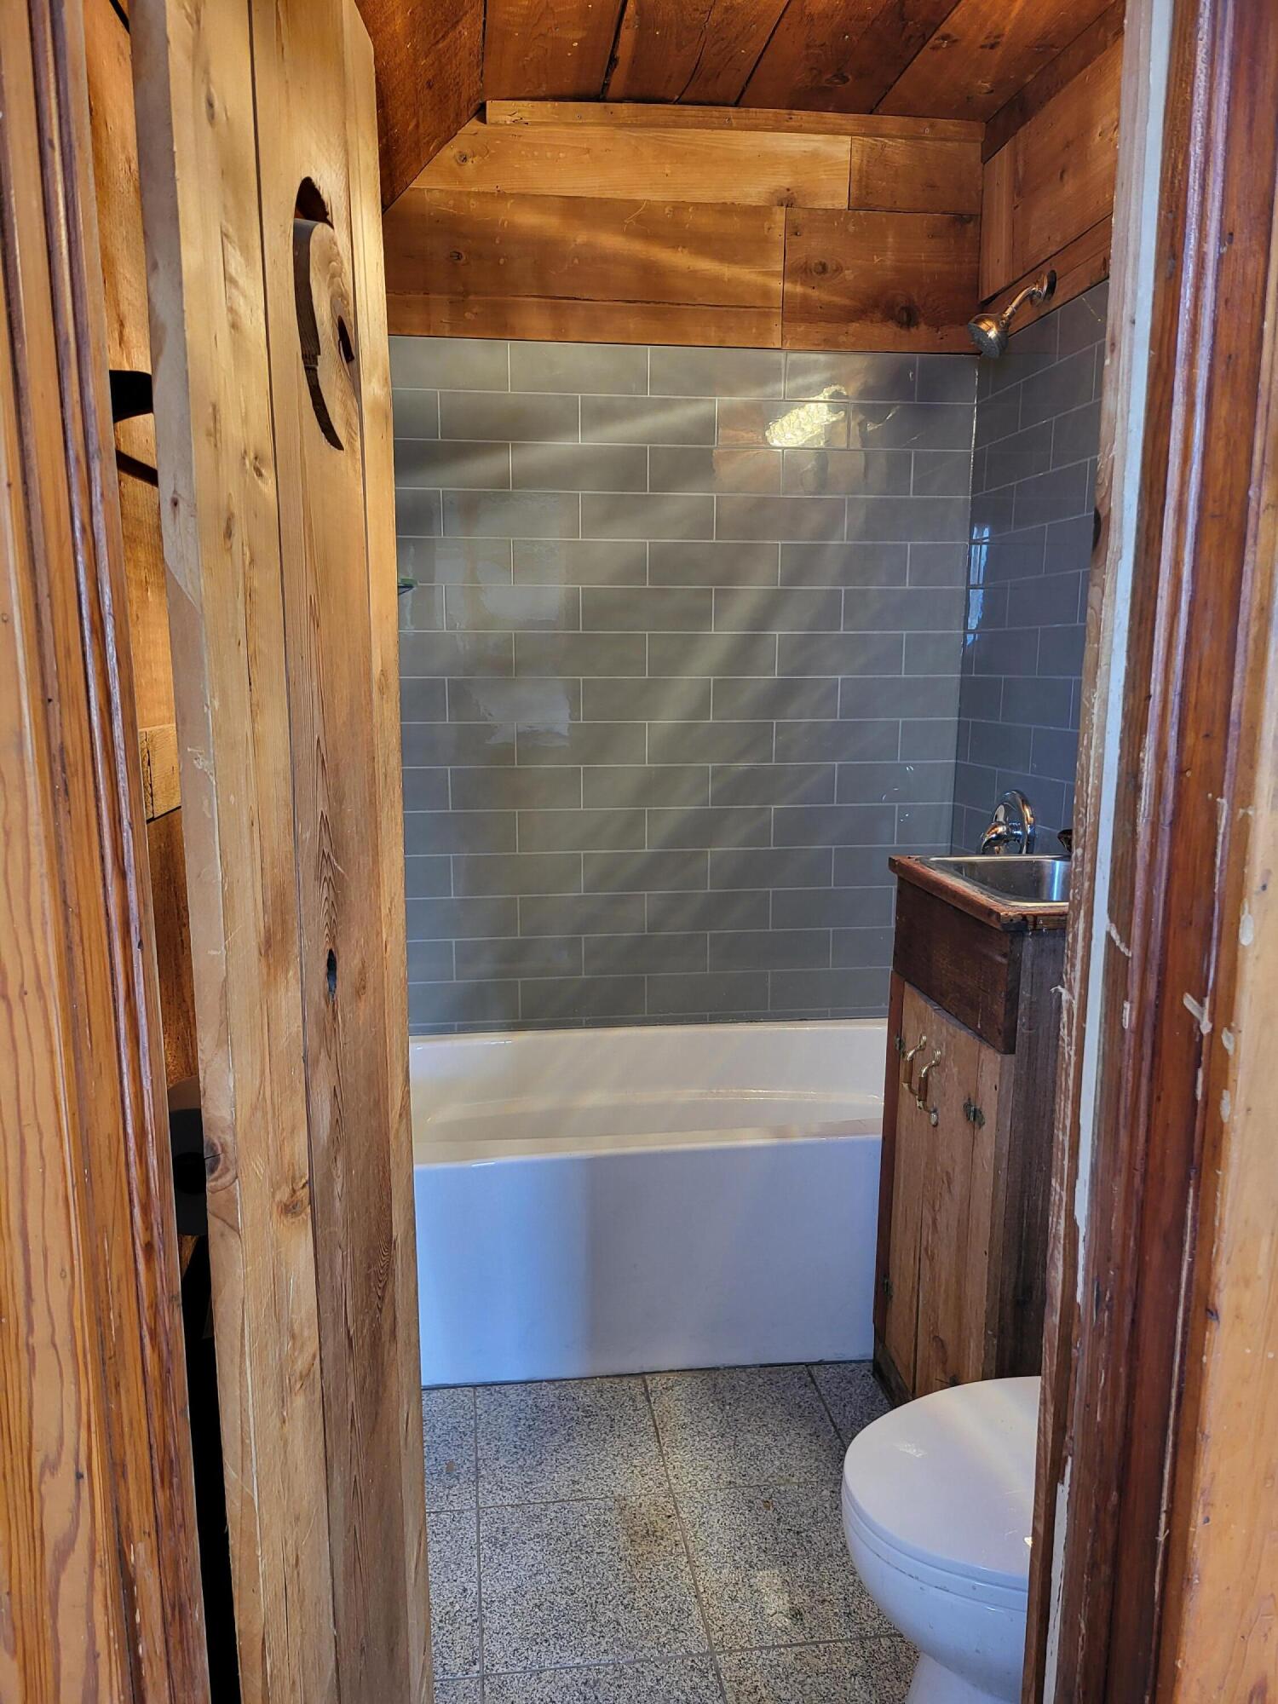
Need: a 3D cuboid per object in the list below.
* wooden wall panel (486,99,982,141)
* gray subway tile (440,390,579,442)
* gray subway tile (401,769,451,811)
[{"bbox_3d":[0.217,-1.535,2.491,1.064,0.038,0.020,-1,11,-7],"label":"wooden wall panel"},{"bbox_3d":[-0.282,-0.953,2.595,0.303,0.100,0.010,-1,11,-7],"label":"gray subway tile"},{"bbox_3d":[-0.592,-0.143,2.723,0.304,0.101,0.009,-1,10,-7],"label":"gray subway tile"}]

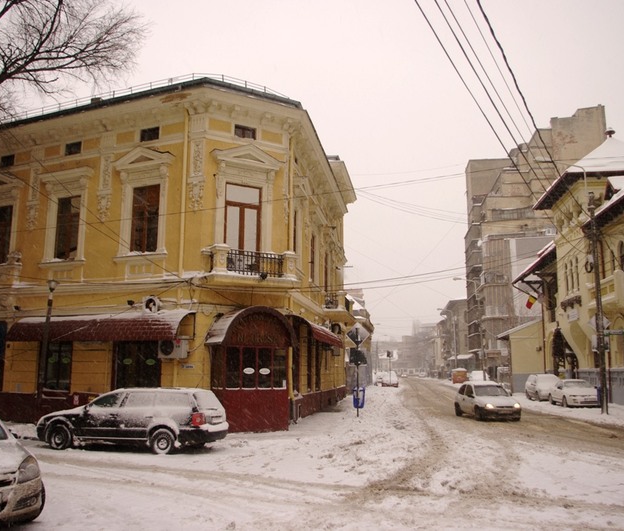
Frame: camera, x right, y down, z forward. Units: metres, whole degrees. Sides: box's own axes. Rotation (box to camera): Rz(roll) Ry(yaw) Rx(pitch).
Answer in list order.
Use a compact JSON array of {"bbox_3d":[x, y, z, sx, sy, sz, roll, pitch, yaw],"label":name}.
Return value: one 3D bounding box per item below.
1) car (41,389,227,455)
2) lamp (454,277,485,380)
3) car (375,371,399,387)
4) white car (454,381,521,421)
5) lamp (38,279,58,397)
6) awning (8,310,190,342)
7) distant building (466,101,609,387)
[{"bbox_3d":[-4.530,3.903,15.305,4.670,1.500,1.760,-2,-10,13],"label":"car"},{"bbox_3d":[16.053,6.802,60.745,2.800,11.200,0.400,-1,-10,9],"label":"lamp"},{"bbox_3d":[8.104,12.038,62.372,1.750,1.500,4.200,-1,-10,10],"label":"car"},{"bbox_3d":[7.244,5.608,24.817,1.620,1.430,3.750,1,-10,-4],"label":"white car"},{"bbox_3d":[-7.899,2.660,17.797,0.360,4.480,0.360,0,-10,0],"label":"lamp"},{"bbox_3d":[-7.100,2.050,19.600,7.300,0.900,0.800,-4,-11,24],"label":"awning"},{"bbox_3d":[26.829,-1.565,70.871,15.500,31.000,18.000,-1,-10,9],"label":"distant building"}]

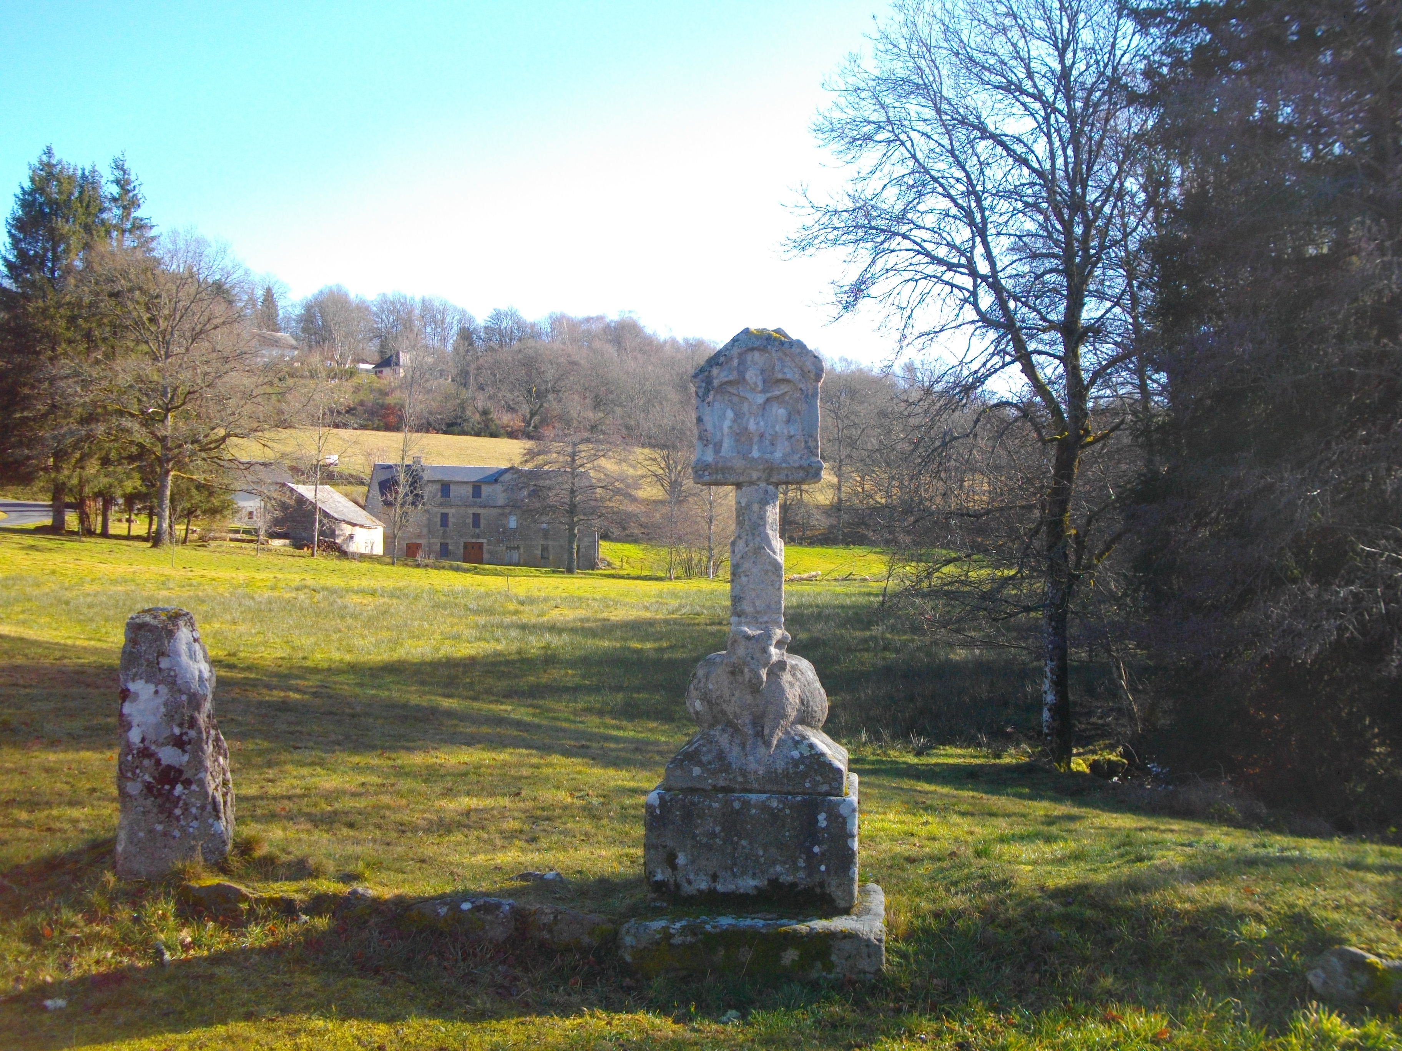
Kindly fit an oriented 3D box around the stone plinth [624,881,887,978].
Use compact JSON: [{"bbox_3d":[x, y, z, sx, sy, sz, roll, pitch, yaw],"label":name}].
[{"bbox_3d":[0.225,1.570,6.170,0.980,0.200,0.750,0,0,6],"label":"stone plinth"}]

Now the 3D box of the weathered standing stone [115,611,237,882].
[{"bbox_3d":[-2.240,0.910,6.700,0.460,1.110,0.340,0,0,-6],"label":"weathered standing stone"}]

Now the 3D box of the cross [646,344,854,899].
[{"bbox_3d":[0.235,0.345,6.310,0.820,2.250,0.570,0,0,6],"label":"cross"}]

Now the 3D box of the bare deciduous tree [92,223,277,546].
[{"bbox_3d":[-30.500,-7.900,92.000,11.900,18.400,11.900,0,0,0],"label":"bare deciduous tree"}]

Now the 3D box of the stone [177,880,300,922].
[{"bbox_3d":[-1.890,1.525,6.470,0.470,0.160,0.280,0,0,12],"label":"stone"}]

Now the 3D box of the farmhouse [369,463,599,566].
[{"bbox_3d":[-21.300,-0.870,153.300,21.200,9.500,8.500,0,0,-25],"label":"farmhouse"}]

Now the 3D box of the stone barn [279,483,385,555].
[{"bbox_3d":[-30.200,-0.500,130.000,5.600,5.800,6.500,0,0,25],"label":"stone barn"}]

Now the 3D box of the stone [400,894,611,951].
[{"bbox_3d":[-0.755,1.540,6.200,0.810,0.190,0.380,0,0,14],"label":"stone"}]

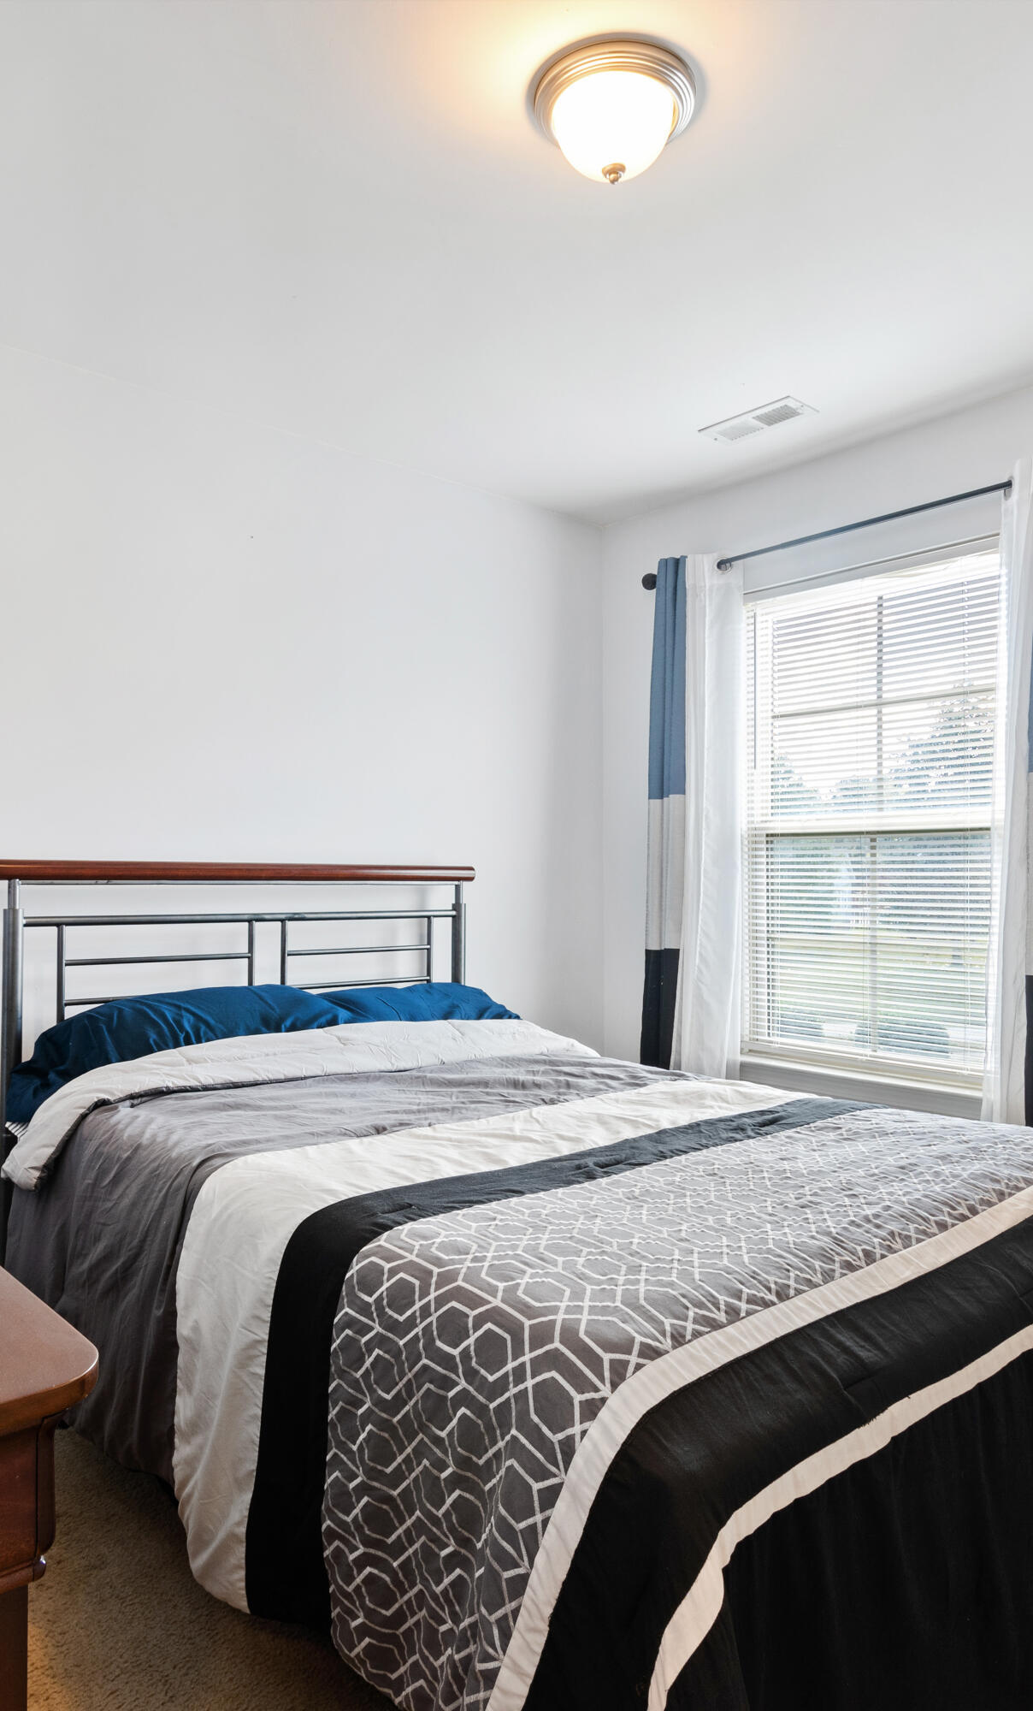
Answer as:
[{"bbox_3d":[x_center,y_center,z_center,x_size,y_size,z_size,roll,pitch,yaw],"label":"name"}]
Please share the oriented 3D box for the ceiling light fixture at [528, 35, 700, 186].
[{"bbox_3d":[0.154,-1.130,1.682,0.264,0.150,0.264,-1,-1,0],"label":"ceiling light fixture"}]

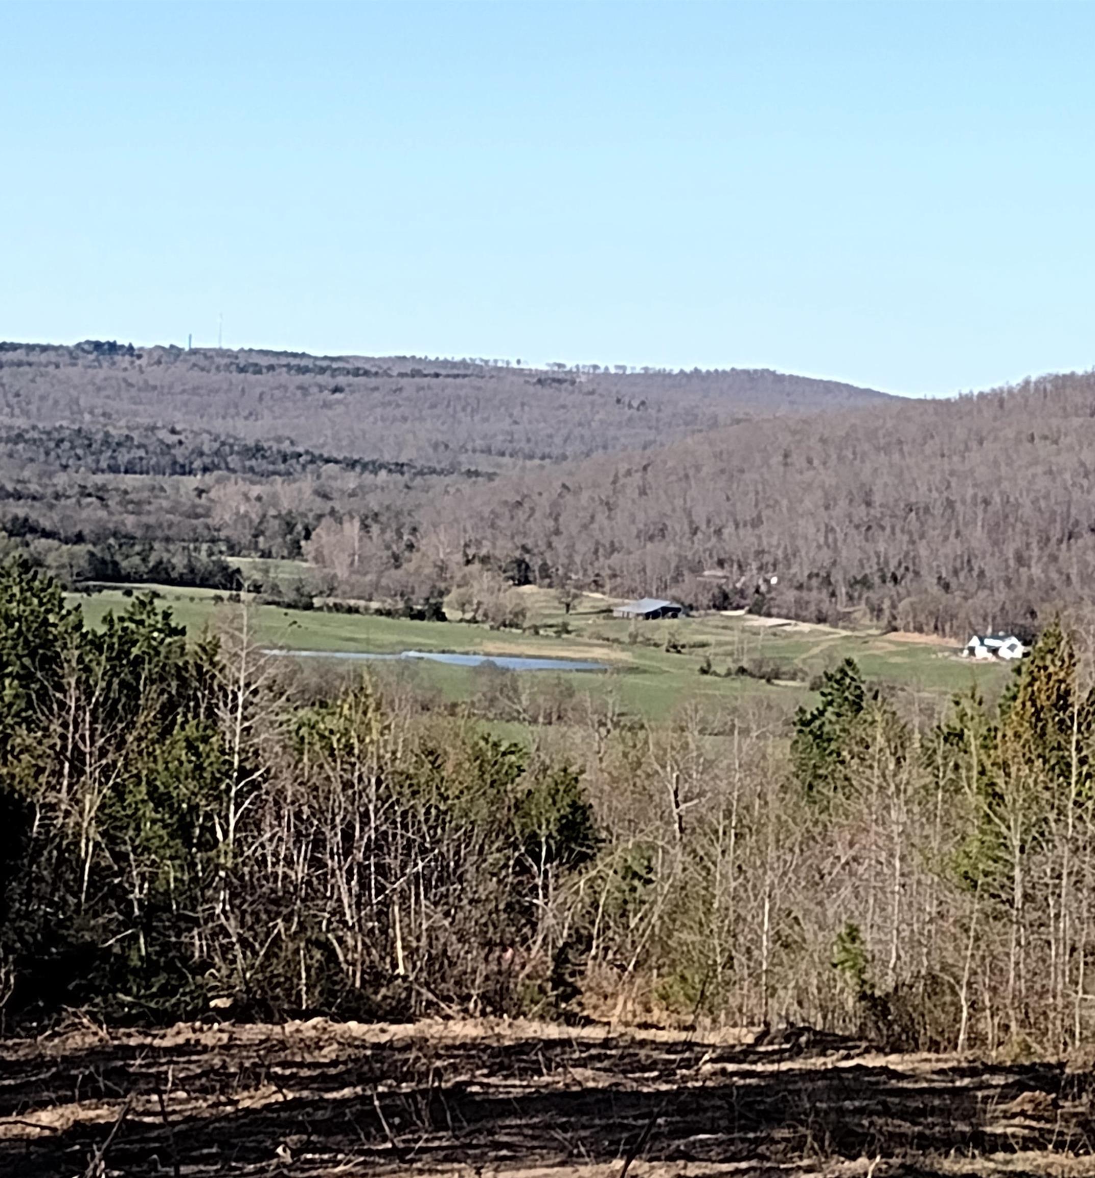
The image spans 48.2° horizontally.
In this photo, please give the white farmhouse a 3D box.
[{"bbox_3d":[150.000,19.300,410.000,18.000,7.000,11.500,5,8,38],"label":"white farmhouse"}]

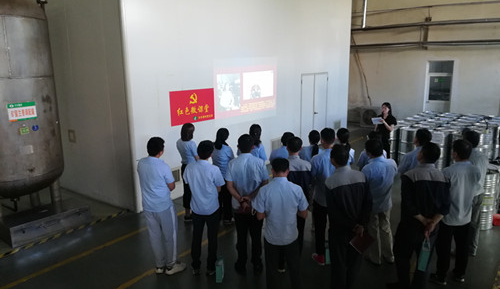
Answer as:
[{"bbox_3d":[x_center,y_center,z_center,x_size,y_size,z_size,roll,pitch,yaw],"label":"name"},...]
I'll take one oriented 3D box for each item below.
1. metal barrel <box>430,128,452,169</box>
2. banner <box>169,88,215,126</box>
[{"bbox_3d":[4.554,0.102,9.243,0.590,0.910,0.590,8,15,36],"label":"metal barrel"},{"bbox_3d":[-1.088,-0.738,7.352,0.020,0.635,1.190,8,15,36],"label":"banner"}]

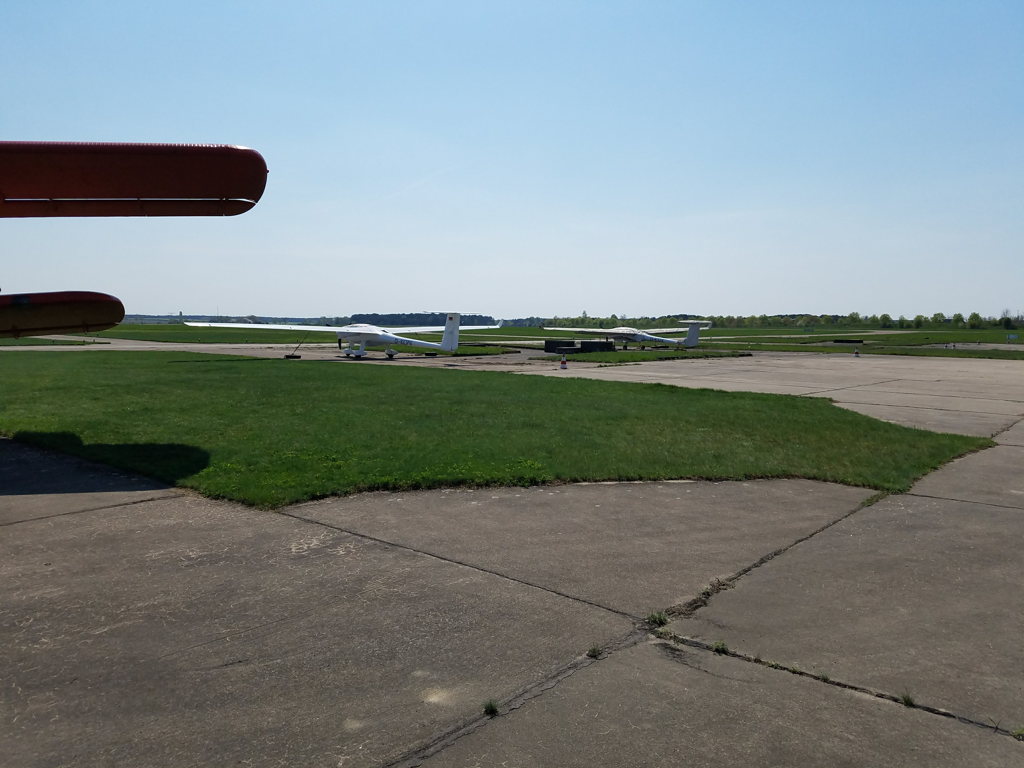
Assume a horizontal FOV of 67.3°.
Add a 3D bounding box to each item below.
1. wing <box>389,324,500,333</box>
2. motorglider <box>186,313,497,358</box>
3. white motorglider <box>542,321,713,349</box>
[{"bbox_3d":[-3.281,-2.733,38.699,1.200,0.400,8.400,4,6,41],"label":"wing"},{"bbox_3d":[-5.344,-2.187,34.425,8.500,2.150,17.900,4,6,41],"label":"motorglider"},{"bbox_3d":[9.610,-3.379,53.768,17.900,2.150,8.500,-4,6,-40],"label":"white motorglider"}]

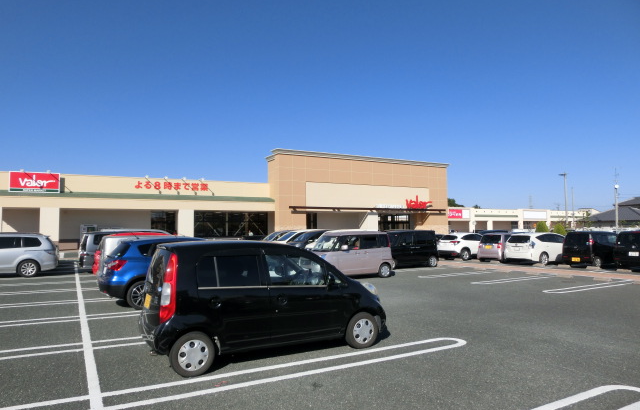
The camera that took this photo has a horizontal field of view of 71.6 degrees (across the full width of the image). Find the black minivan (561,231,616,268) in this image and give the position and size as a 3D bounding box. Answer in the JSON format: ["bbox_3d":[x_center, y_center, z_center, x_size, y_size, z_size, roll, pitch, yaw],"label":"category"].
[{"bbox_3d":[13.215,2.067,21.103,3.395,1.640,1.475,2,-4,-29],"label":"black minivan"}]

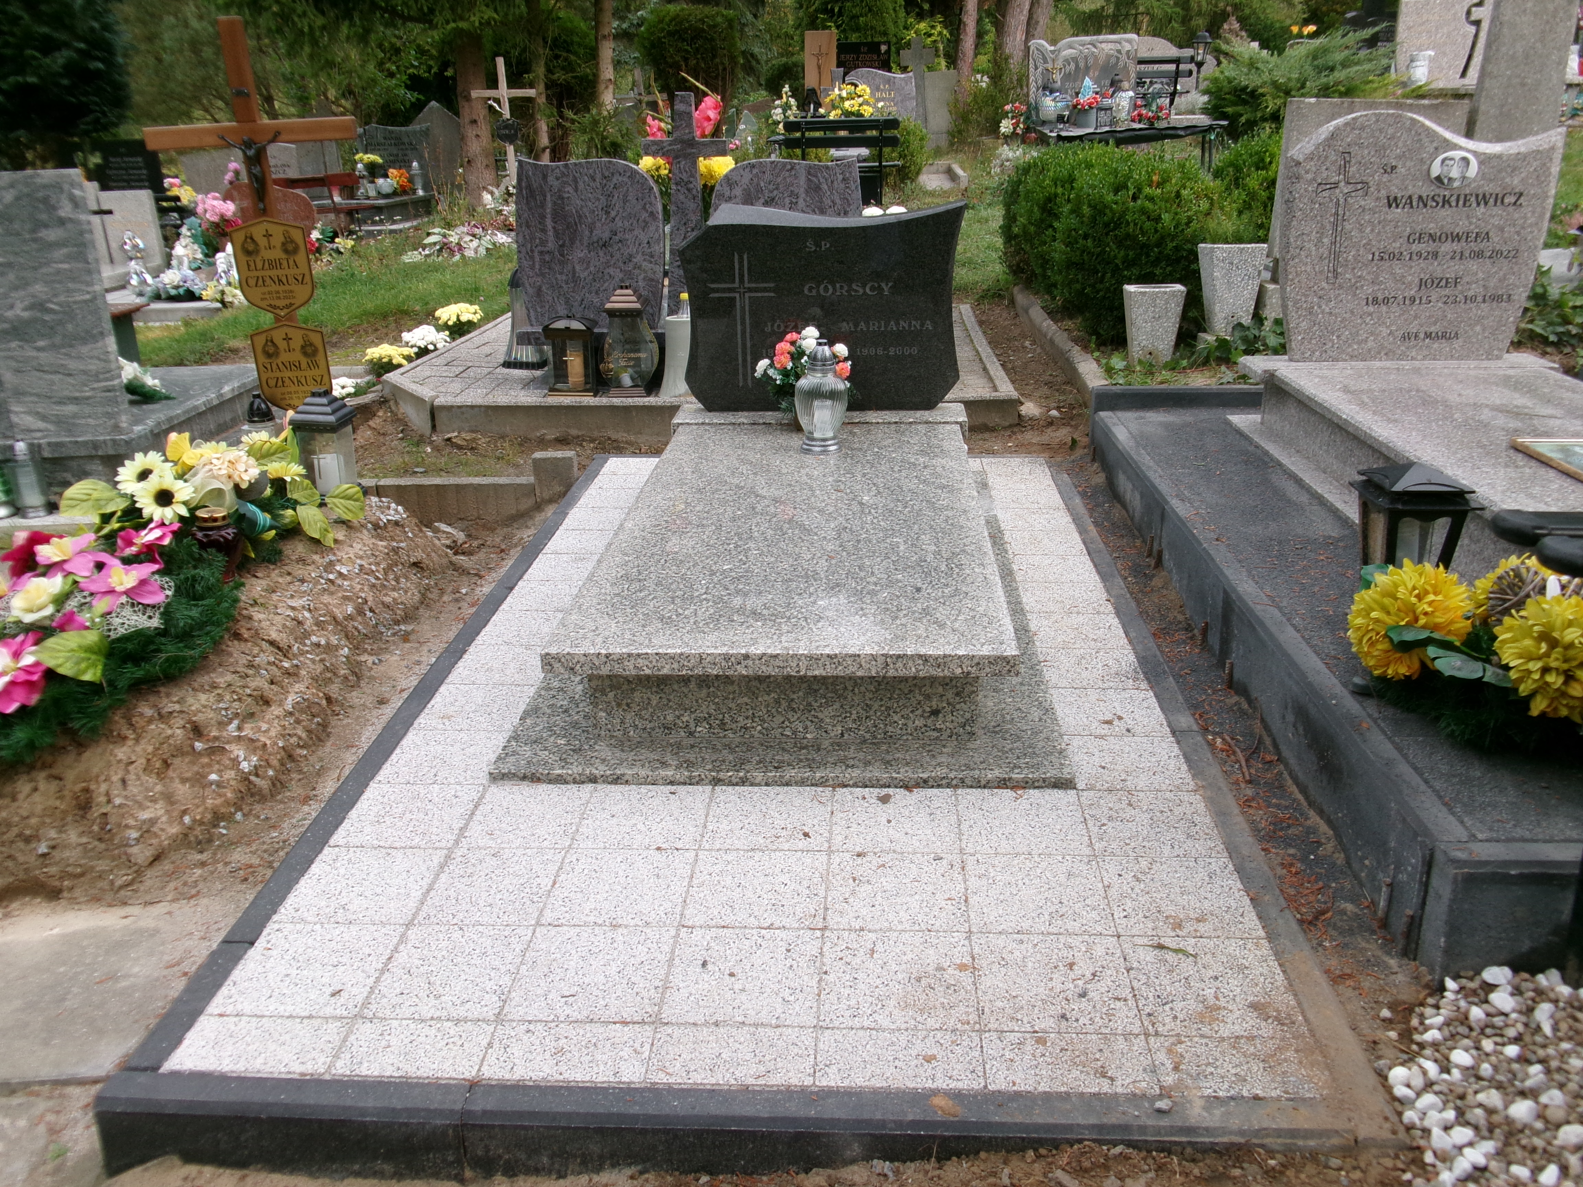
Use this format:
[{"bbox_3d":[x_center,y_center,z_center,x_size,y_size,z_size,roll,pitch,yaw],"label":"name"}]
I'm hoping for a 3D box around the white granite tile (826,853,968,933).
[{"bbox_3d":[0.191,0.556,2.335,0.248,0.030,0.246,0,21,4],"label":"white granite tile"}]

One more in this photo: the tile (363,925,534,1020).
[{"bbox_3d":[-0.466,0.530,1.766,0.181,0.027,0.202,0,21,4],"label":"tile"}]

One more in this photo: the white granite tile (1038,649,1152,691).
[{"bbox_3d":[0.755,0.202,3.232,0.243,0.030,0.246,0,21,4],"label":"white granite tile"}]

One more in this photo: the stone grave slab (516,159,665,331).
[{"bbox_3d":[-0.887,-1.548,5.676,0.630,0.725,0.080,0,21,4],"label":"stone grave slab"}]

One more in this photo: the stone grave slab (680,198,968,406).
[{"bbox_3d":[0.111,-1.029,4.592,0.995,0.738,0.110,0,21,4],"label":"stone grave slab"}]

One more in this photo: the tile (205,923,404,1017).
[{"bbox_3d":[-0.662,0.530,1.778,0.199,0.027,0.201,0,21,4],"label":"tile"}]

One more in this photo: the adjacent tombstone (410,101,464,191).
[{"bbox_3d":[-3.050,-3.807,10.964,0.500,0.870,0.140,0,21,4],"label":"adjacent tombstone"}]

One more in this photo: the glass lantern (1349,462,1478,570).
[{"bbox_3d":[1.184,-0.123,2.451,0.172,0.265,0.172,1,21,3],"label":"glass lantern"}]

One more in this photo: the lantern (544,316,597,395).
[{"bbox_3d":[-0.754,-0.811,4.372,0.170,0.262,0.165,-1,21,-2],"label":"lantern"}]

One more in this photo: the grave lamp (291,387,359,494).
[{"bbox_3d":[-1.561,-0.502,4.319,0.181,0.377,0.181,2,21,10],"label":"grave lamp"}]

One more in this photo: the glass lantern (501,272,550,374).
[{"bbox_3d":[-1.016,-1.042,4.836,0.142,0.366,0.142,1,21,3],"label":"glass lantern"}]

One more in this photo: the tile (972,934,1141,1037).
[{"bbox_3d":[0.426,0.644,2.085,0.248,0.030,0.246,0,21,4],"label":"tile"}]

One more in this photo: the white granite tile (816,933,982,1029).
[{"bbox_3d":[0.140,0.512,1.671,0.200,0.025,0.200,0,21,4],"label":"white granite tile"}]

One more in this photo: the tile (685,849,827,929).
[{"bbox_3d":[-0.050,0.456,1.930,0.206,0.027,0.201,0,21,4],"label":"tile"}]

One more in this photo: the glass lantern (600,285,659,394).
[{"bbox_3d":[-0.549,-0.850,4.323,0.165,0.356,0.165,1,21,2],"label":"glass lantern"}]

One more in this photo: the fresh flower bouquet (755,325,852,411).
[{"bbox_3d":[0.033,-0.618,3.567,0.258,0.255,0.220,1,21,3],"label":"fresh flower bouquet"}]

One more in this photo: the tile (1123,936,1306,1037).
[{"bbox_3d":[0.552,0.530,1.700,0.200,0.027,0.202,0,21,4],"label":"tile"}]

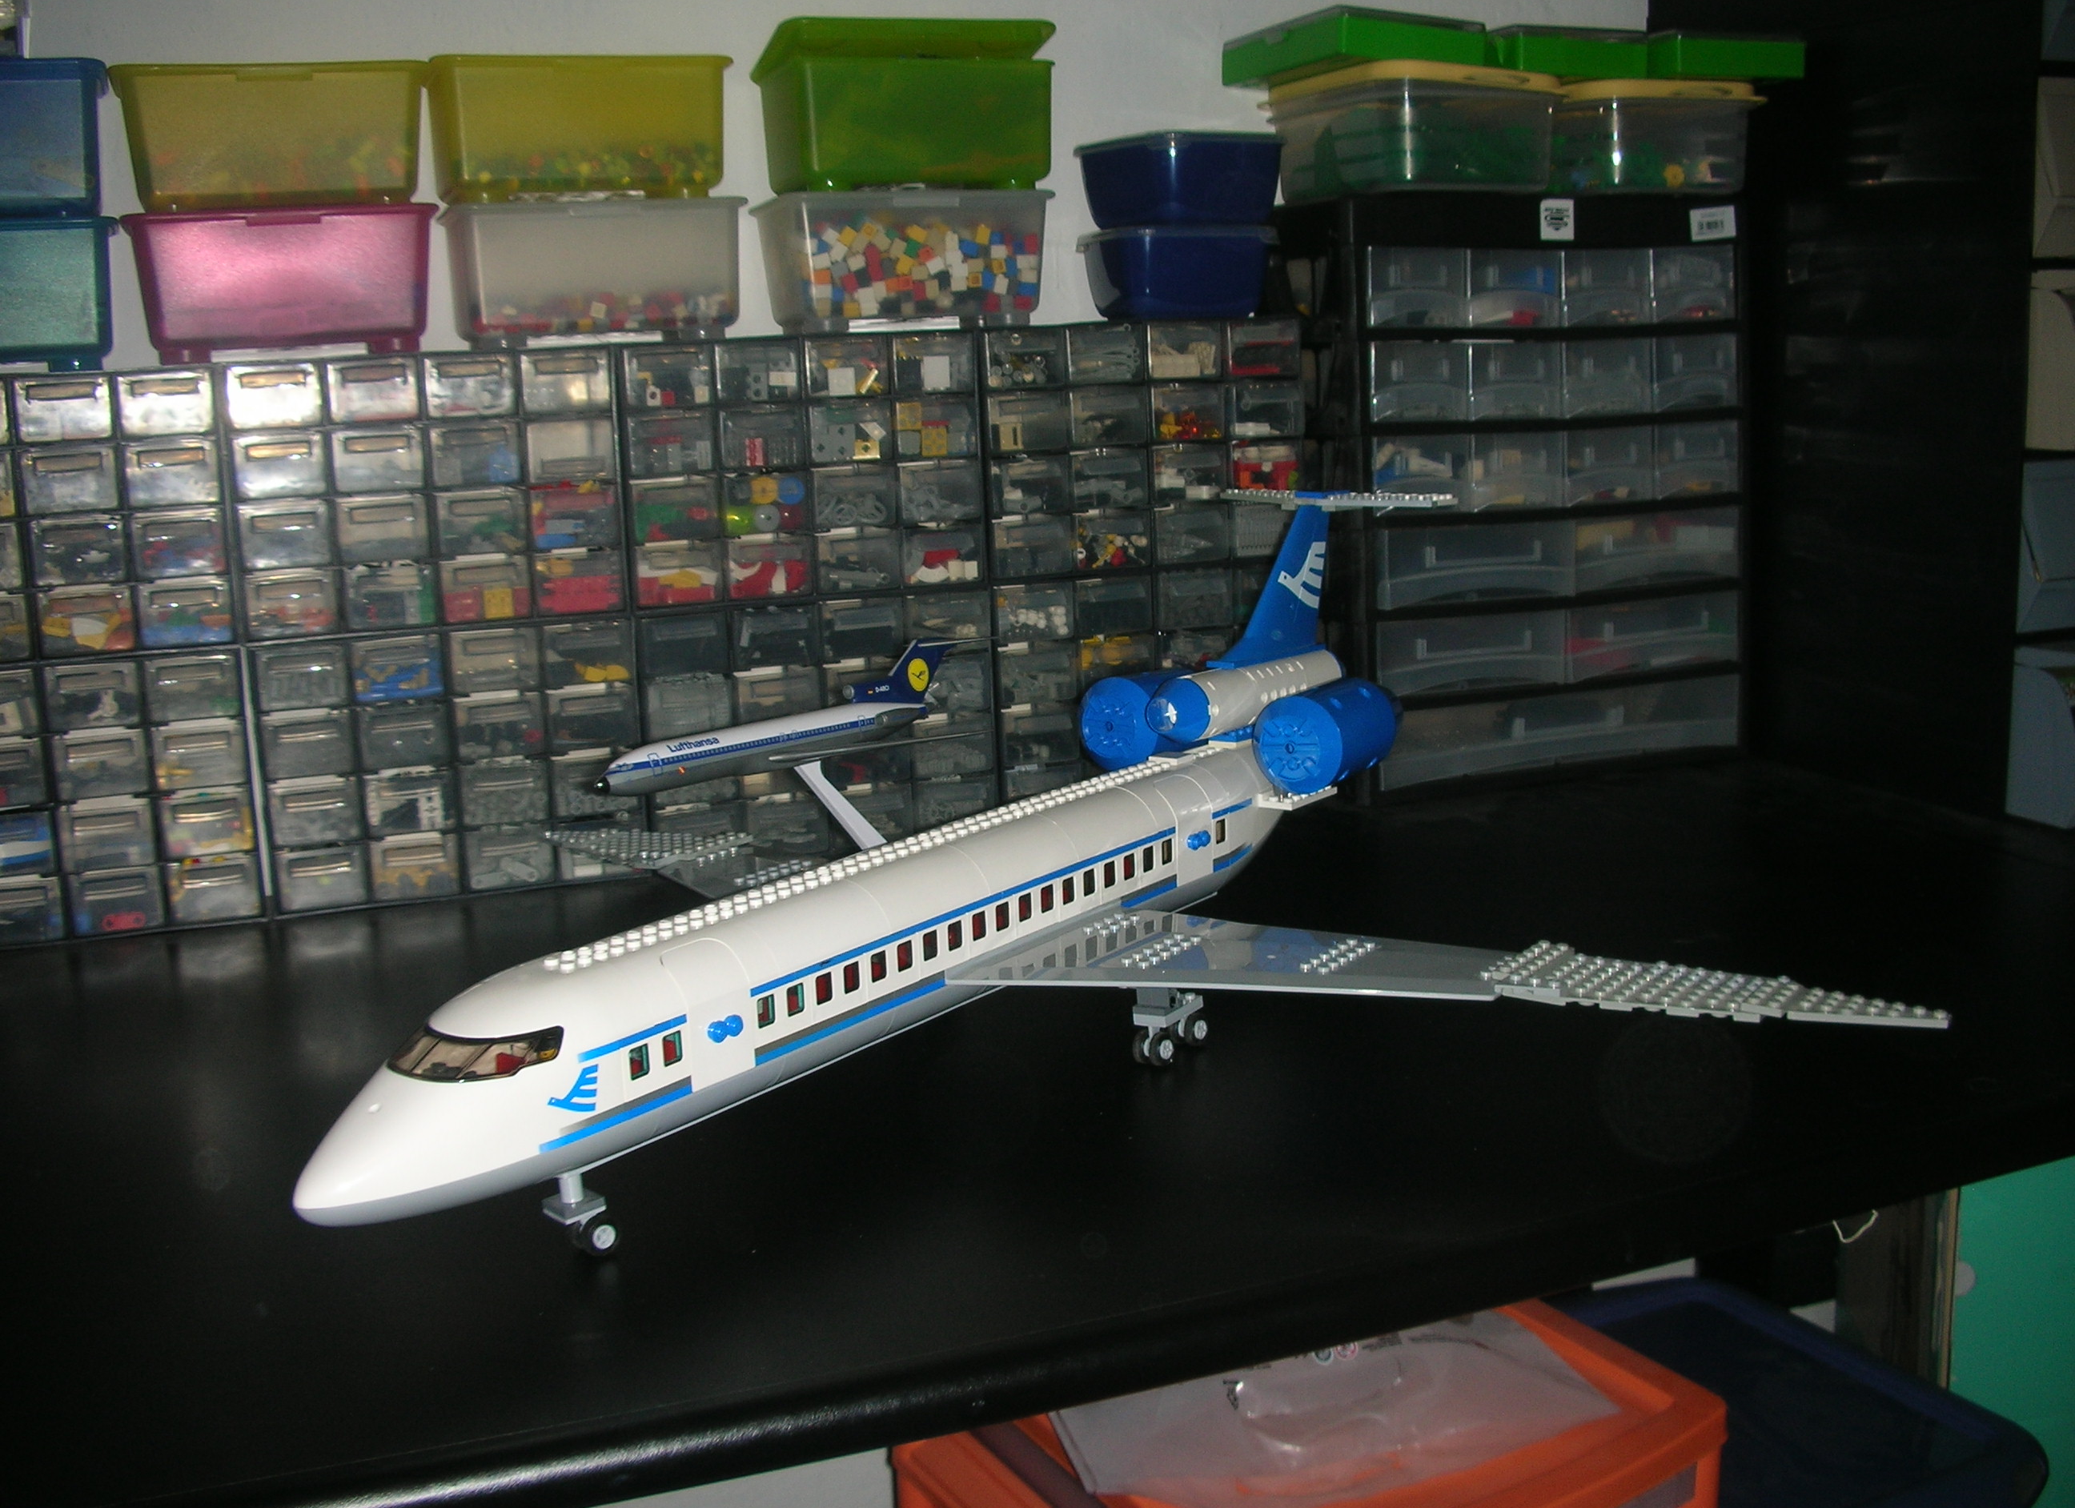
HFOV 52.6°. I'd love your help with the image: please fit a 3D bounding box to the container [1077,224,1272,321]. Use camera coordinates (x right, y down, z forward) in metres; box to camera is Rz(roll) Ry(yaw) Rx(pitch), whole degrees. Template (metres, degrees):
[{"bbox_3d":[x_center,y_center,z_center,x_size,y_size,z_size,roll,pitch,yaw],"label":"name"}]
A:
[{"bbox_3d":[0.092,-0.321,1.420,0.104,0.062,0.104,-6,12,-22],"label":"container"}]

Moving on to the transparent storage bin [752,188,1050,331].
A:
[{"bbox_3d":[-0.090,-0.314,1.353,0.172,0.085,0.122,-6,12,-22],"label":"transparent storage bin"}]

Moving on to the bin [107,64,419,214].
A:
[{"bbox_3d":[-0.442,-0.343,1.198,0.172,0.085,0.122,-6,12,-22],"label":"bin"}]

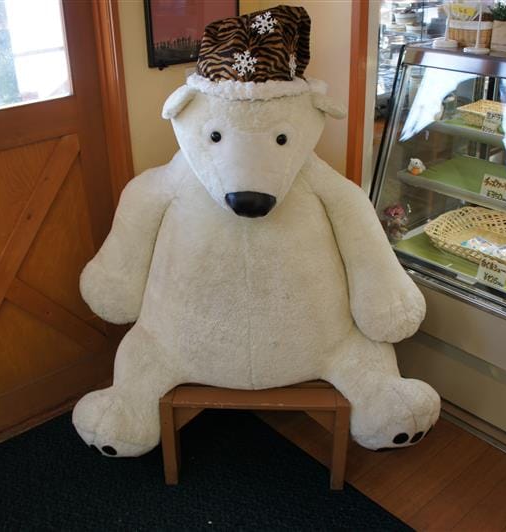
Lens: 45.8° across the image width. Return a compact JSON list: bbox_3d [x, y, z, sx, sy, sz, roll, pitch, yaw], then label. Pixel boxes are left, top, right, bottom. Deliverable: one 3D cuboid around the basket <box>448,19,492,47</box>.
[{"bbox_3d":[0.764,-0.819,2.090,0.140,0.090,0.120,17,32,28],"label":"basket"}]

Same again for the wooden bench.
[{"bbox_3d":[0.007,0.477,1.965,0.565,0.345,0.320,0,27,0],"label":"wooden bench"}]

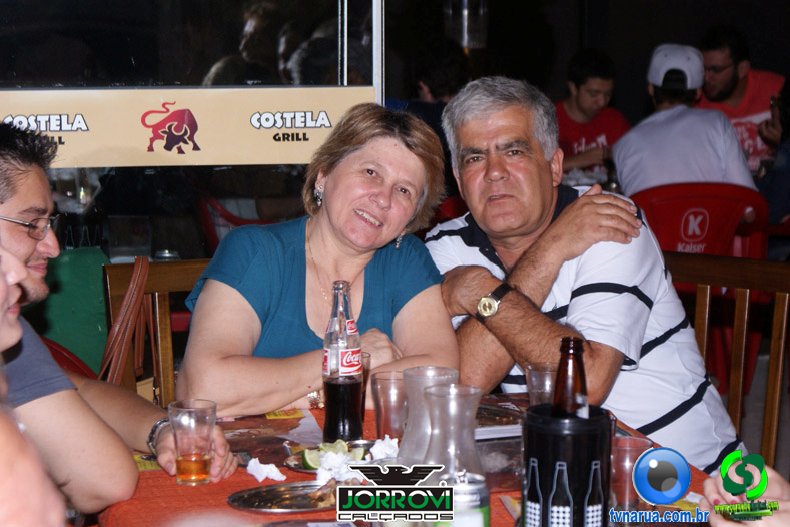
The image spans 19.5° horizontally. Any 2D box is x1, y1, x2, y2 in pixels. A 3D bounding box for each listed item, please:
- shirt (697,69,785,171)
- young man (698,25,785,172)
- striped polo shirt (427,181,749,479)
[{"bbox_3d":[1.047,-0.384,7.165,0.420,0.460,0.280,2,8,14],"label":"shirt"},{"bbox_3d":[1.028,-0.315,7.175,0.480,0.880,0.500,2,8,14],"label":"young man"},{"bbox_3d":[0.326,0.170,3.879,0.460,0.560,0.340,-6,9,28],"label":"striped polo shirt"}]

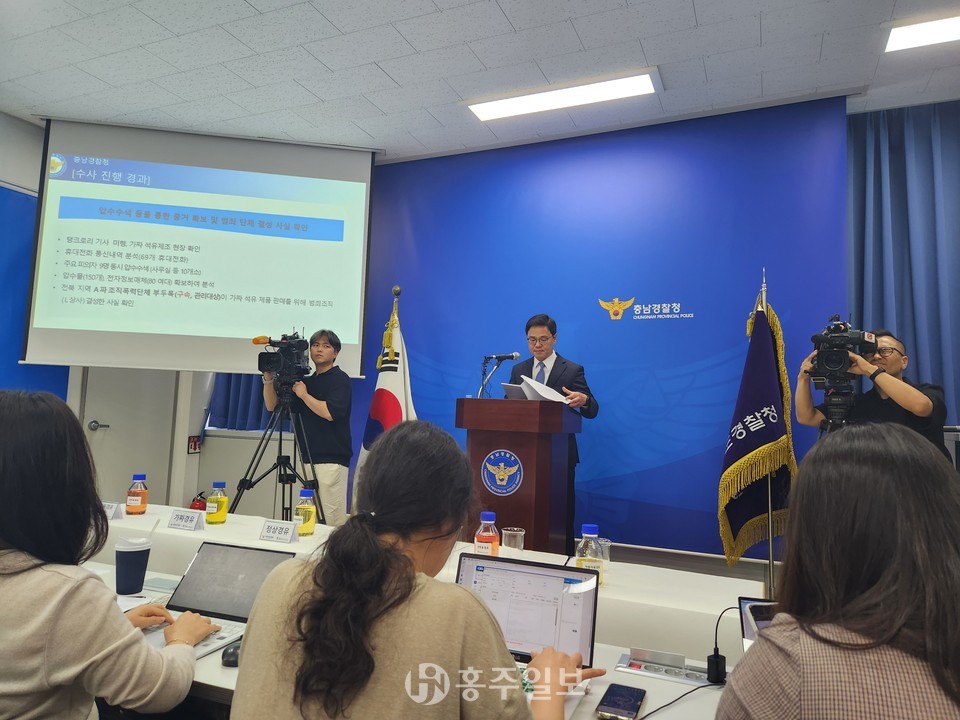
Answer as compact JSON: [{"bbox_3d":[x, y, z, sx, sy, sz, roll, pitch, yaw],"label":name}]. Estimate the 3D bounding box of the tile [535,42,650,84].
[{"bbox_3d":[0.648,-1.729,3.697,0.600,0.018,0.300,0,-5,24],"label":"tile"}]

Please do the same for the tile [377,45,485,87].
[{"bbox_3d":[-0.290,-1.757,3.789,0.600,0.015,0.300,0,-5,24],"label":"tile"}]

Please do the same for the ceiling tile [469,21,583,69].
[{"bbox_3d":[0.258,-1.756,3.561,0.600,0.015,0.300,0,-5,24],"label":"ceiling tile"}]

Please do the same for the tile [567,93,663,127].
[{"bbox_3d":[0.894,-1.677,4.263,0.600,0.015,0.300,0,-5,24],"label":"tile"}]

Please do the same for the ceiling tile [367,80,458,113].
[{"bbox_3d":[-0.445,-1.730,4.183,0.600,0.015,0.300,0,-5,24],"label":"ceiling tile"}]

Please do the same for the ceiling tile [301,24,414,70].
[{"bbox_3d":[-0.685,-1.784,3.637,0.600,0.015,0.300,0,-5,24],"label":"ceiling tile"}]

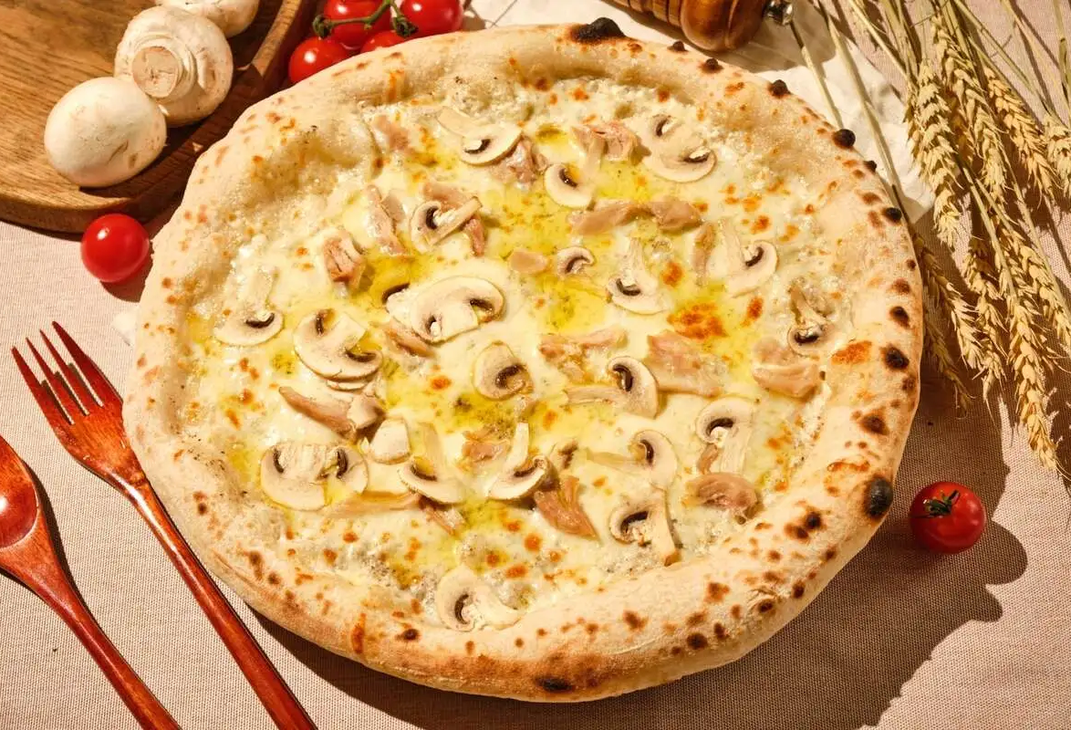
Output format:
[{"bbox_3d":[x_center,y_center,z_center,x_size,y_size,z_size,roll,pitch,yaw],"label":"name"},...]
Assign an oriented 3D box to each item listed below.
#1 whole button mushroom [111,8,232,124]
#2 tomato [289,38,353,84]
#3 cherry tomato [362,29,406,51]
[{"bbox_3d":[-0.155,-0.128,0.795,0.051,0.042,0.051,0,105,17],"label":"whole button mushroom"},{"bbox_3d":[-0.095,-0.132,0.824,0.028,0.027,0.028,0,62,2],"label":"tomato"},{"bbox_3d":[-0.065,-0.135,0.824,0.028,0.027,0.028,0,62,2],"label":"cherry tomato"}]

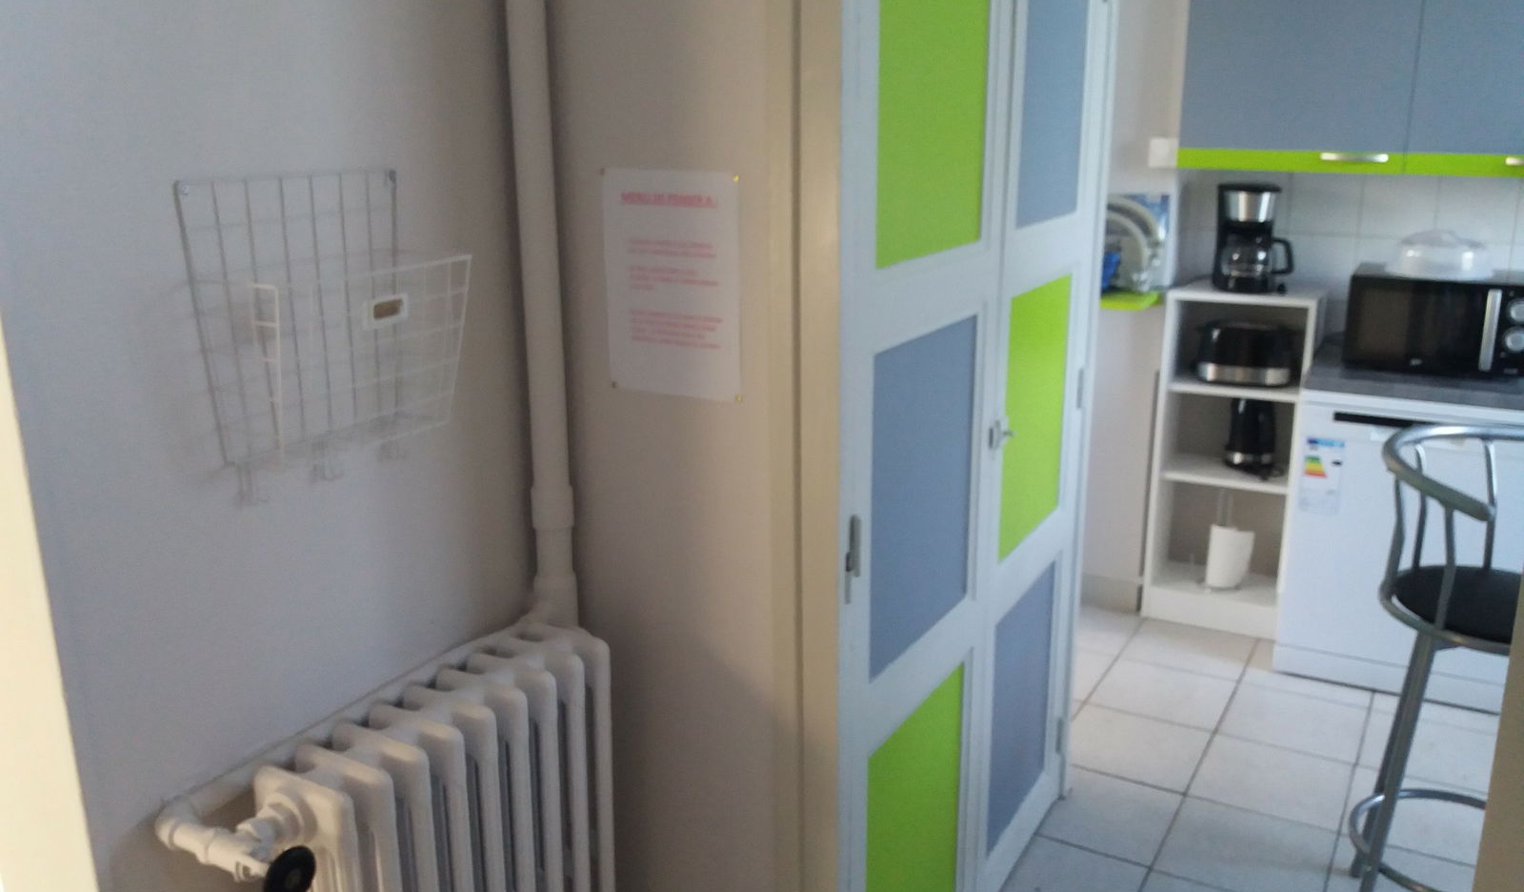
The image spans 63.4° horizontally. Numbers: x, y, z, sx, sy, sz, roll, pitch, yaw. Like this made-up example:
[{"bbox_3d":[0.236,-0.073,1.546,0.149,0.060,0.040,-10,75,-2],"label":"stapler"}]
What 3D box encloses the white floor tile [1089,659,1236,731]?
[{"bbox_3d":[1.132,0.703,3.479,0.336,0.015,0.336,8,18,29],"label":"white floor tile"}]

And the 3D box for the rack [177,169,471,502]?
[{"bbox_3d":[-0.455,-0.123,1.367,0.137,0.346,0.290,8,18,29],"label":"rack"}]

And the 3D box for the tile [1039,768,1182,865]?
[{"bbox_3d":[0.795,0.866,2.909,0.315,0.015,0.336,8,18,29],"label":"tile"}]

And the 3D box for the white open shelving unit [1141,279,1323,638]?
[{"bbox_3d":[1.492,0.029,3.889,0.413,1.054,0.341,8,18,29],"label":"white open shelving unit"}]

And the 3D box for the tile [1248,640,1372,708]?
[{"bbox_3d":[1.599,0.665,3.593,0.336,0.015,0.336,8,18,29],"label":"tile"}]

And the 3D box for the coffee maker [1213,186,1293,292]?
[{"bbox_3d":[1.482,-0.630,3.726,0.205,0.307,0.215,4,16,18],"label":"coffee maker"}]

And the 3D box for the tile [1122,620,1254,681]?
[{"bbox_3d":[1.305,0.622,3.761,0.336,0.015,0.336,8,18,29],"label":"tile"}]

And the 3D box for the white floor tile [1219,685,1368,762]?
[{"bbox_3d":[1.426,0.746,3.311,0.336,0.015,0.336,8,18,29],"label":"white floor tile"}]

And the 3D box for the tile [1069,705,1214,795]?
[{"bbox_3d":[0.959,0.784,3.196,0.336,0.015,0.336,8,18,29],"label":"tile"}]

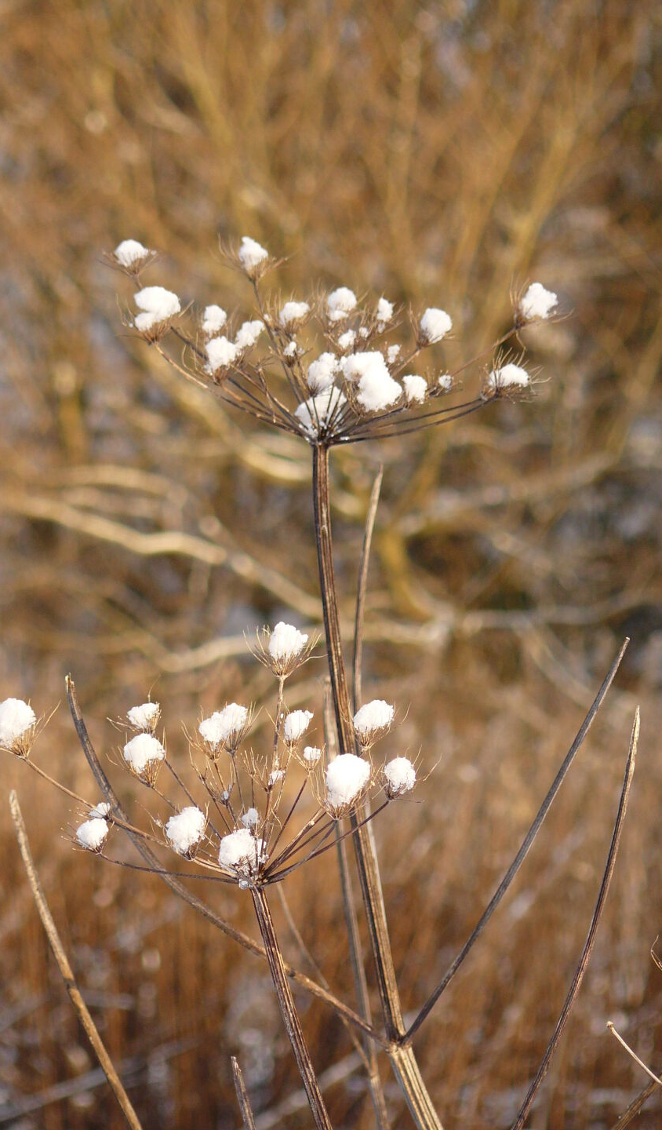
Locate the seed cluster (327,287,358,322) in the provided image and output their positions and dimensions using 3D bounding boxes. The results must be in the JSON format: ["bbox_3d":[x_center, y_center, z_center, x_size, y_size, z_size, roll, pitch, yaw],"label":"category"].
[{"bbox_3d":[0.004,-0.105,1.930,0.012,0.014,0.011,0,6,0],"label":"seed cluster"}]

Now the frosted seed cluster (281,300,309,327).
[{"bbox_3d":[-0.014,-0.101,1.924,0.012,0.010,0.011,0,8,0],"label":"frosted seed cluster"}]

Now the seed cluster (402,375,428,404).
[{"bbox_3d":[0.033,-0.069,1.880,0.010,0.011,0.010,0,6,0],"label":"seed cluster"}]

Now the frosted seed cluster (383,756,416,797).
[{"bbox_3d":[0.027,0.082,1.860,0.012,0.016,0.012,0,8,0],"label":"frosted seed cluster"}]

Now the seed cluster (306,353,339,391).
[{"bbox_3d":[-0.003,-0.074,1.860,0.013,0.015,0.012,0,6,0],"label":"seed cluster"}]

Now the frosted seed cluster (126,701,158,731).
[{"bbox_3d":[-0.073,0.059,1.870,0.013,0.011,0.012,0,6,0],"label":"frosted seed cluster"}]

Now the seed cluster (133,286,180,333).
[{"bbox_3d":[-0.069,-0.101,1.893,0.018,0.018,0.015,0,8,0],"label":"seed cluster"}]

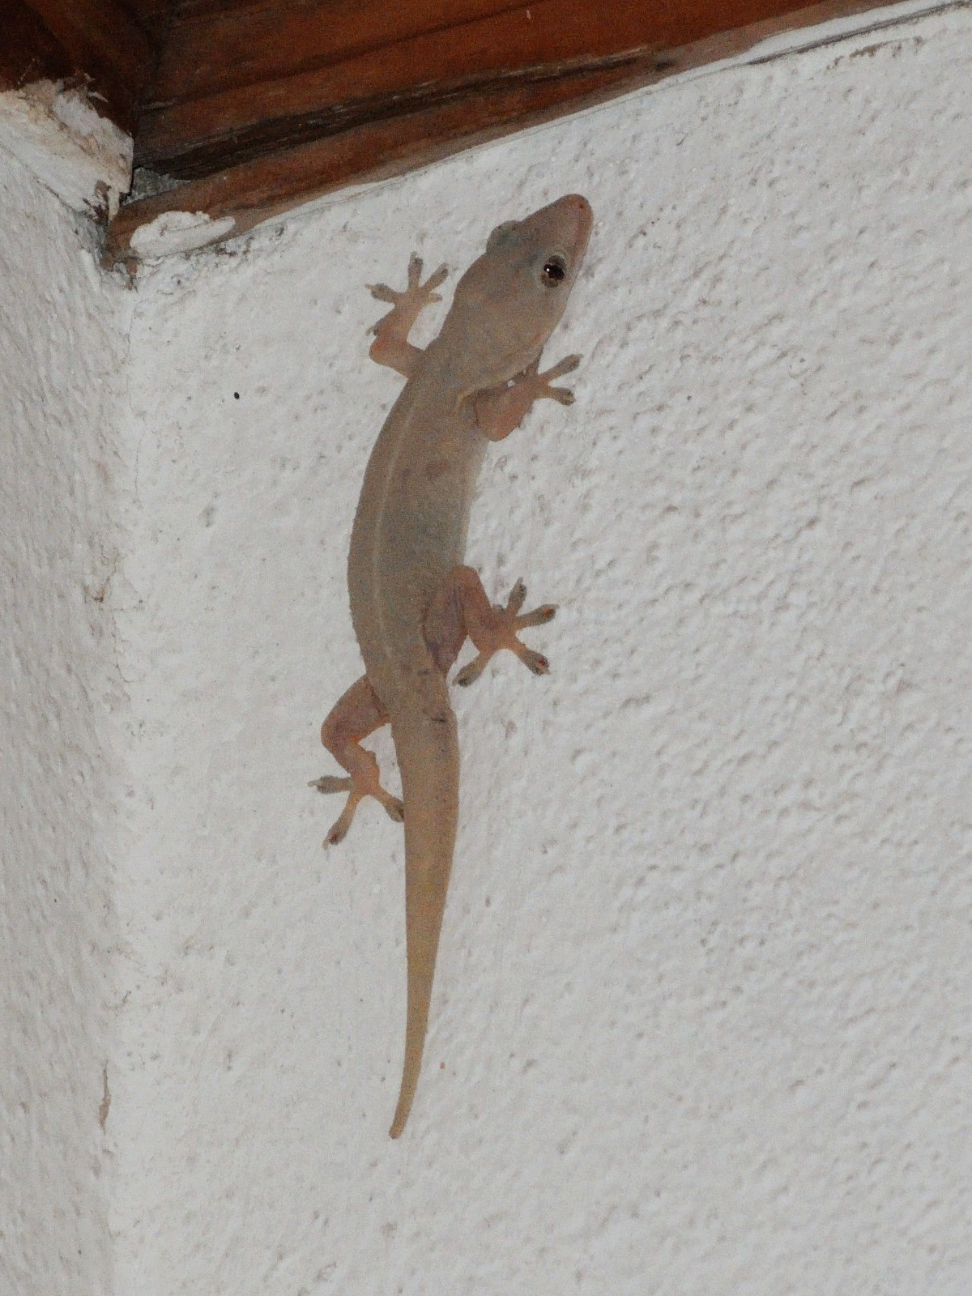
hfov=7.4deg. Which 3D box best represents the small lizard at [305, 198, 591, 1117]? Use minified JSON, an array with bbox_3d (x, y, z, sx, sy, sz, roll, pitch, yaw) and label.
[{"bbox_3d":[-0.008,0.001,0.793,0.031,0.108,0.013,-10,-31,30],"label":"small lizard"}]

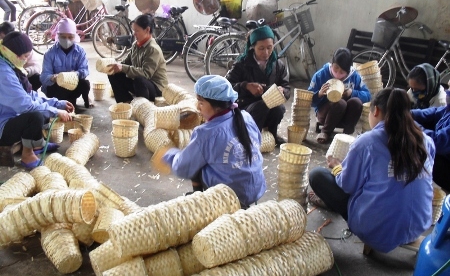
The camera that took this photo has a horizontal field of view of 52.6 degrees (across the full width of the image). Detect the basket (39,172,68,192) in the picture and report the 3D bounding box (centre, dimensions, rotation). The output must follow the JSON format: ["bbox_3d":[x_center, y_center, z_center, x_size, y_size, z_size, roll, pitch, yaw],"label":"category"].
[{"bbox_3d":[-1.075,0.295,2.887,0.200,0.200,0.180,-18,29,-41],"label":"basket"}]

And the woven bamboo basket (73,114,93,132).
[{"bbox_3d":[-1.230,-0.125,3.945,0.170,0.155,0.170,3,20,0],"label":"woven bamboo basket"}]

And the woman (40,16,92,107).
[{"bbox_3d":[-1.591,-0.791,4.652,0.500,0.870,0.580,1,20,-6],"label":"woman"}]

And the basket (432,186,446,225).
[{"bbox_3d":[1.198,0.414,2.719,0.200,0.220,0.200,3,20,0],"label":"basket"}]

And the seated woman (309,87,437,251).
[{"bbox_3d":[0.824,0.122,2.560,0.500,0.850,0.620,-5,21,-21],"label":"seated woman"}]

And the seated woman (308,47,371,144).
[{"bbox_3d":[1.032,-0.440,4.186,0.530,0.790,0.630,8,22,15],"label":"seated woman"}]

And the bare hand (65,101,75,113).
[{"bbox_3d":[-1.175,-0.231,3.450,0.100,0.085,0.080,10,21,17],"label":"bare hand"}]

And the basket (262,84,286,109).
[{"bbox_3d":[0.407,-0.341,3.780,0.155,0.178,0.178,-36,0,6],"label":"basket"}]

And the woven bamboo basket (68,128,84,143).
[{"bbox_3d":[-1.198,0.008,3.664,0.155,0.140,0.155,0,22,0],"label":"woven bamboo basket"}]

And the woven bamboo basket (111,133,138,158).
[{"bbox_3d":[-0.762,0.058,3.496,0.200,0.165,0.200,3,20,0],"label":"woven bamboo basket"}]

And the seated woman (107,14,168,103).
[{"bbox_3d":[-0.912,-0.867,4.942,0.690,0.940,0.490,-9,24,-26],"label":"seated woman"}]

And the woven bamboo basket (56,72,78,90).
[{"bbox_3d":[-1.485,-0.534,4.300,0.165,0.175,0.175,3,14,-45],"label":"woven bamboo basket"}]

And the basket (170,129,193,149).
[{"bbox_3d":[-0.350,0.012,3.744,0.190,0.200,0.200,-5,22,-16],"label":"basket"}]

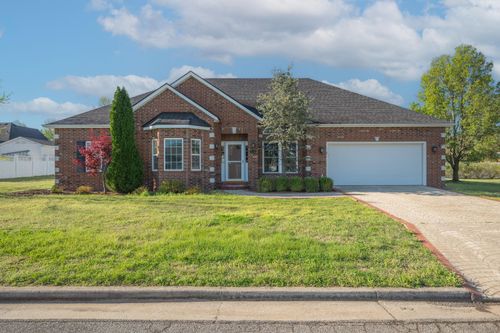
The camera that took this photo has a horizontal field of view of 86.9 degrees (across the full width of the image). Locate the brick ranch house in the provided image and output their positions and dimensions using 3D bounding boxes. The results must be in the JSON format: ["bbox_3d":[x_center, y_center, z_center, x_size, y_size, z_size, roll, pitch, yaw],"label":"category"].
[{"bbox_3d":[-0.250,-2.600,19.400,20.600,7.500,12.800,0,0,0],"label":"brick ranch house"}]

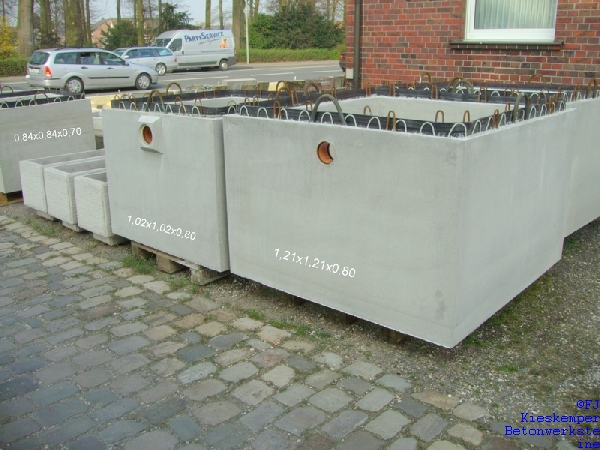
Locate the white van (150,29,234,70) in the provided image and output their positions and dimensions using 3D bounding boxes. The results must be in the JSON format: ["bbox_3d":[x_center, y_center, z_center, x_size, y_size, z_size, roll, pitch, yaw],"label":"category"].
[{"bbox_3d":[-6.750,-10.300,36.200,5.500,2.500,2.030,-13,21,-35],"label":"white van"}]

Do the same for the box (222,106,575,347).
[{"bbox_3d":[0.588,-0.189,3.467,1.409,0.920,1.423,13,22,39],"label":"box"}]

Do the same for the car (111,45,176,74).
[{"bbox_3d":[-8.870,-8.620,32.000,4.600,1.470,1.760,-13,21,-36],"label":"car"}]

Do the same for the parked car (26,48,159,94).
[{"bbox_3d":[-7.100,-5.430,21.150,1.700,1.460,4.450,16,23,43],"label":"parked car"}]

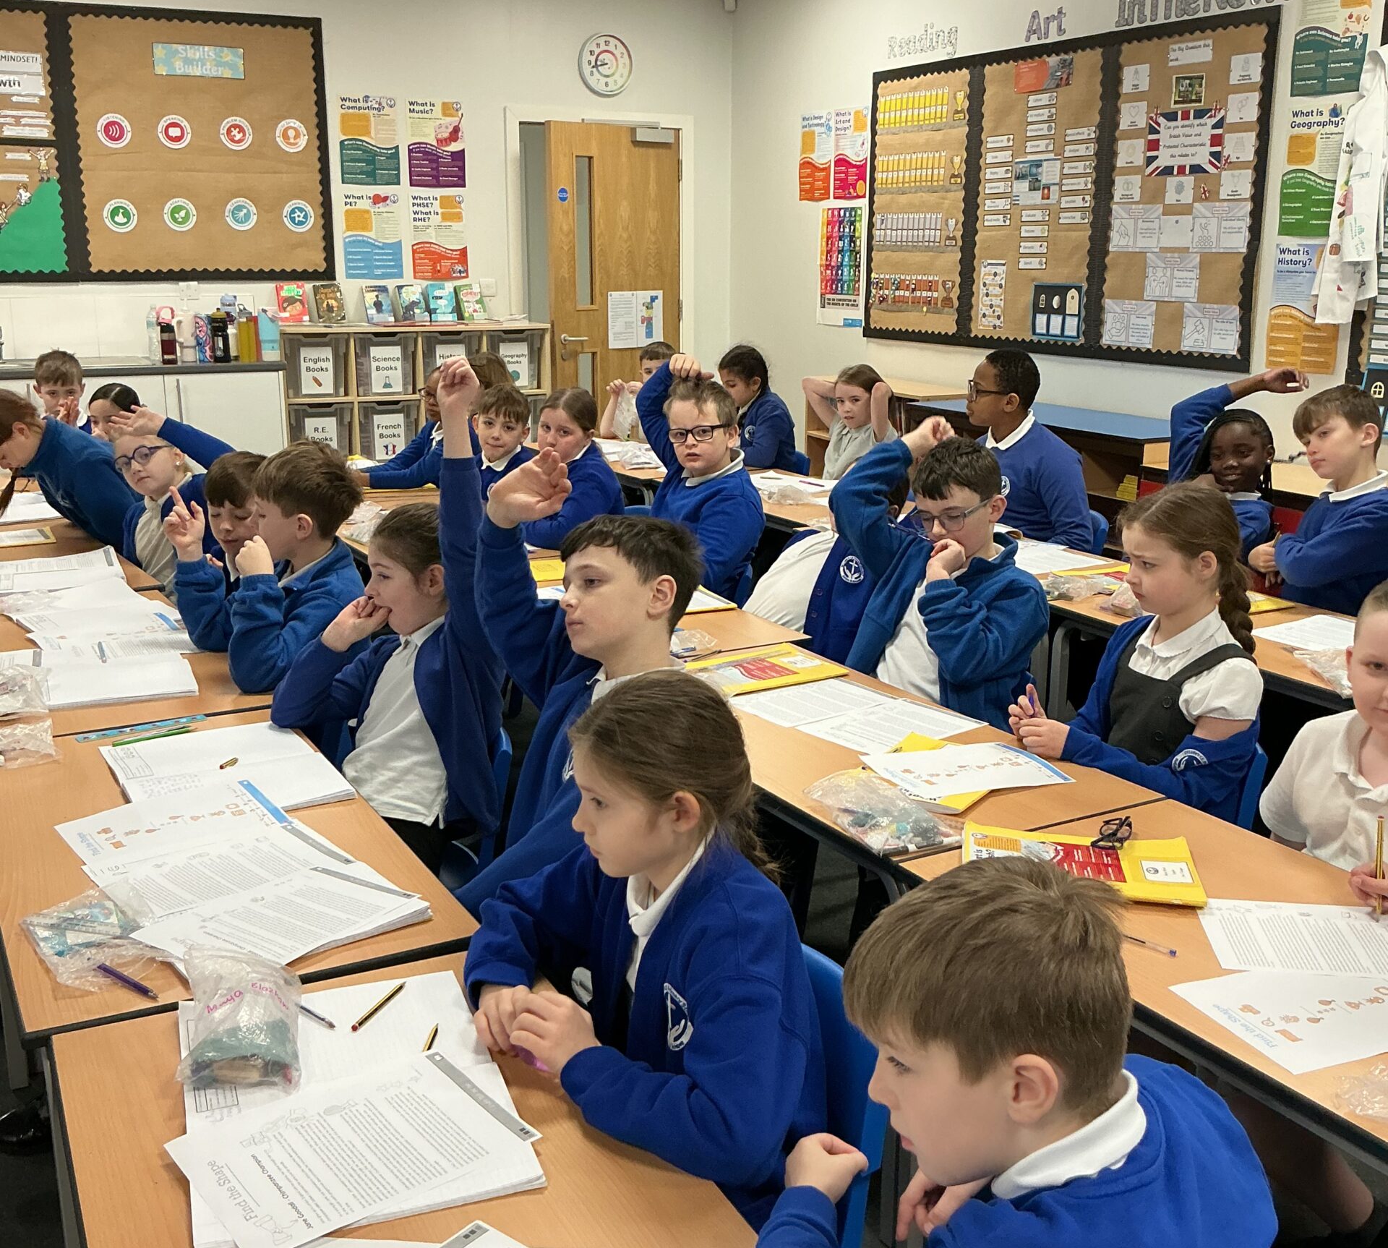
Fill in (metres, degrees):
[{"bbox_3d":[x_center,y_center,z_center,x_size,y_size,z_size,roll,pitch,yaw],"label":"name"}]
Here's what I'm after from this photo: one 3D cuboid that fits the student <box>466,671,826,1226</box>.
[{"bbox_3d":[-0.066,0.580,1.652,0.460,1.085,0.450,-7,16,-26],"label":"student"}]

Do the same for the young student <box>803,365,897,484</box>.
[{"bbox_3d":[0.514,-0.369,5.502,0.440,1.065,0.580,10,17,33],"label":"young student"}]

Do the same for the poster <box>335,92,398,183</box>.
[{"bbox_3d":[-1.588,-2.371,7.620,0.292,0.418,0.006,-7,16,-27],"label":"poster"}]

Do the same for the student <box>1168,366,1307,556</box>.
[{"bbox_3d":[1.469,-0.128,4.336,0.420,1.160,0.460,14,20,43],"label":"student"}]

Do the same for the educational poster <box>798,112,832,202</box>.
[{"bbox_3d":[0.604,-2.323,7.719,0.010,0.420,0.297,-7,16,-26],"label":"educational poster"}]

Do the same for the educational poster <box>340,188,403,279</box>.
[{"bbox_3d":[-1.595,-1.931,7.699,0.300,0.420,0.010,-7,16,-27],"label":"educational poster"}]

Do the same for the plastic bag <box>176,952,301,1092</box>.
[{"bbox_3d":[-0.475,0.409,1.635,0.130,0.100,0.120,1,14,3],"label":"plastic bag"}]

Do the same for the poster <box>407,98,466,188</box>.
[{"bbox_3d":[-1.284,-2.394,7.743,0.297,0.418,0.005,-7,16,-27],"label":"poster"}]

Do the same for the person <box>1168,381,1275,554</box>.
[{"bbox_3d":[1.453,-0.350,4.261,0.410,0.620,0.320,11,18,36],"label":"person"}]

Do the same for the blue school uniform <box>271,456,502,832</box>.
[{"bbox_3d":[-0.494,0.027,2.556,0.360,0.620,0.430,-10,18,-36],"label":"blue school uniform"}]

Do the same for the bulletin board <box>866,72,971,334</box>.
[{"bbox_3d":[1.003,-1.896,7.040,0.025,1.210,0.790,-7,16,-27],"label":"bulletin board"}]

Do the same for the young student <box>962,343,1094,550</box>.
[{"bbox_3d":[0.892,-0.225,4.718,0.610,1.175,0.430,-6,16,-24],"label":"young student"}]

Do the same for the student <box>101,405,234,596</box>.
[{"bbox_3d":[-1.316,-0.019,3.998,0.450,1.090,0.570,9,17,31],"label":"student"}]

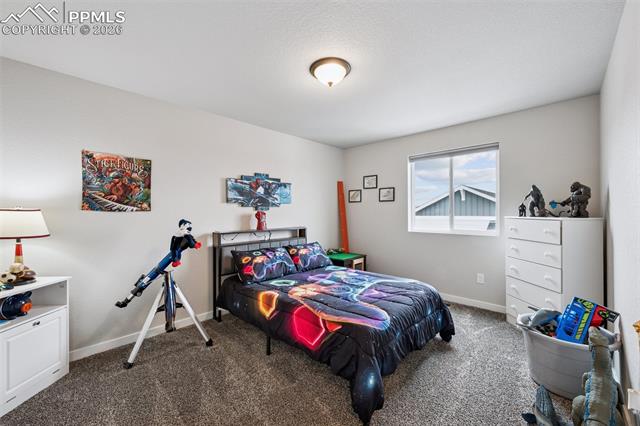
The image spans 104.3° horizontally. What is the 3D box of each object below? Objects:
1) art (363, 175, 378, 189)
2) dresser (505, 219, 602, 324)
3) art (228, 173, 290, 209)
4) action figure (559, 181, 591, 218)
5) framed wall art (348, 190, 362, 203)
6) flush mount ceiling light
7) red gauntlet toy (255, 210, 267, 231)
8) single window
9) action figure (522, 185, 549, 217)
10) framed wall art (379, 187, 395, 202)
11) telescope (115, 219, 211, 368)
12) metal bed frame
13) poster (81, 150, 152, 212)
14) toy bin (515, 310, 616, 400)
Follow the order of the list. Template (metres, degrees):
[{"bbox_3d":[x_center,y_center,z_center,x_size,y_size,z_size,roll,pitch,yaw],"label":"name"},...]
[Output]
[{"bbox_3d":[0.882,-0.535,4.354,0.286,0.240,0.020,0,1,45],"label":"art"},{"bbox_3d":[2.298,0.655,2.503,0.385,1.195,0.660,0,1,-1],"label":"dresser"},{"bbox_3d":[-0.793,-0.286,3.458,0.030,0.505,1.020,0,1,45],"label":"art"},{"bbox_3d":[2.329,-0.109,2.289,0.170,0.325,0.150,0,1,20],"label":"action figure"},{"bbox_3d":[0.652,-0.302,4.584,0.288,0.237,0.020,0,1,45],"label":"framed wall art"},{"bbox_3d":[0.095,-1.114,2.044,0.335,0.136,0.335,0,0,0],"label":"flush mount ceiling light"},{"bbox_3d":[-0.778,0.105,3.275,0.105,0.267,0.120,0,0,45],"label":"red gauntlet toy"},{"bbox_3d":[1.819,-0.291,3.488,1.160,1.170,0.100,0,1,45],"label":"single window"},{"bbox_3d":[2.264,-0.109,2.599,0.180,0.320,0.150,0,1,28],"label":"action figure"},{"bbox_3d":[1.112,-0.296,4.130,0.288,0.240,0.020,0,1,45],"label":"framed wall art"},{"bbox_3d":[-1.476,0.677,2.351,0.570,1.190,0.700,0,1,45],"label":"telescope"},{"bbox_3d":[-0.042,0.745,2.746,2.020,1.030,1.420,0,1,45],"label":"metal bed frame"},{"bbox_3d":[-1.893,-0.280,2.351,0.020,0.525,0.515,0,1,45],"label":"poster"},{"bbox_3d":[1.810,1.057,1.858,0.560,0.410,0.530,0,1,45],"label":"toy bin"}]

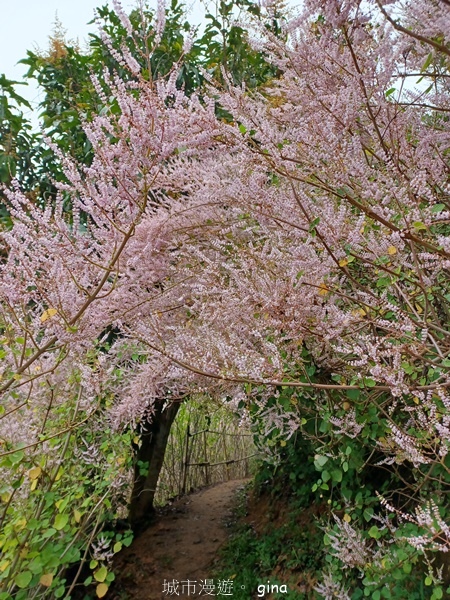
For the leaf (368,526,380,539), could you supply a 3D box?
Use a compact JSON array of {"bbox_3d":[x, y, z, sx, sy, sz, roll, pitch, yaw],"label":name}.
[{"bbox_3d":[0.639,0.994,1.850,0.047,0.054,0.012,8,-35,20],"label":"leaf"}]

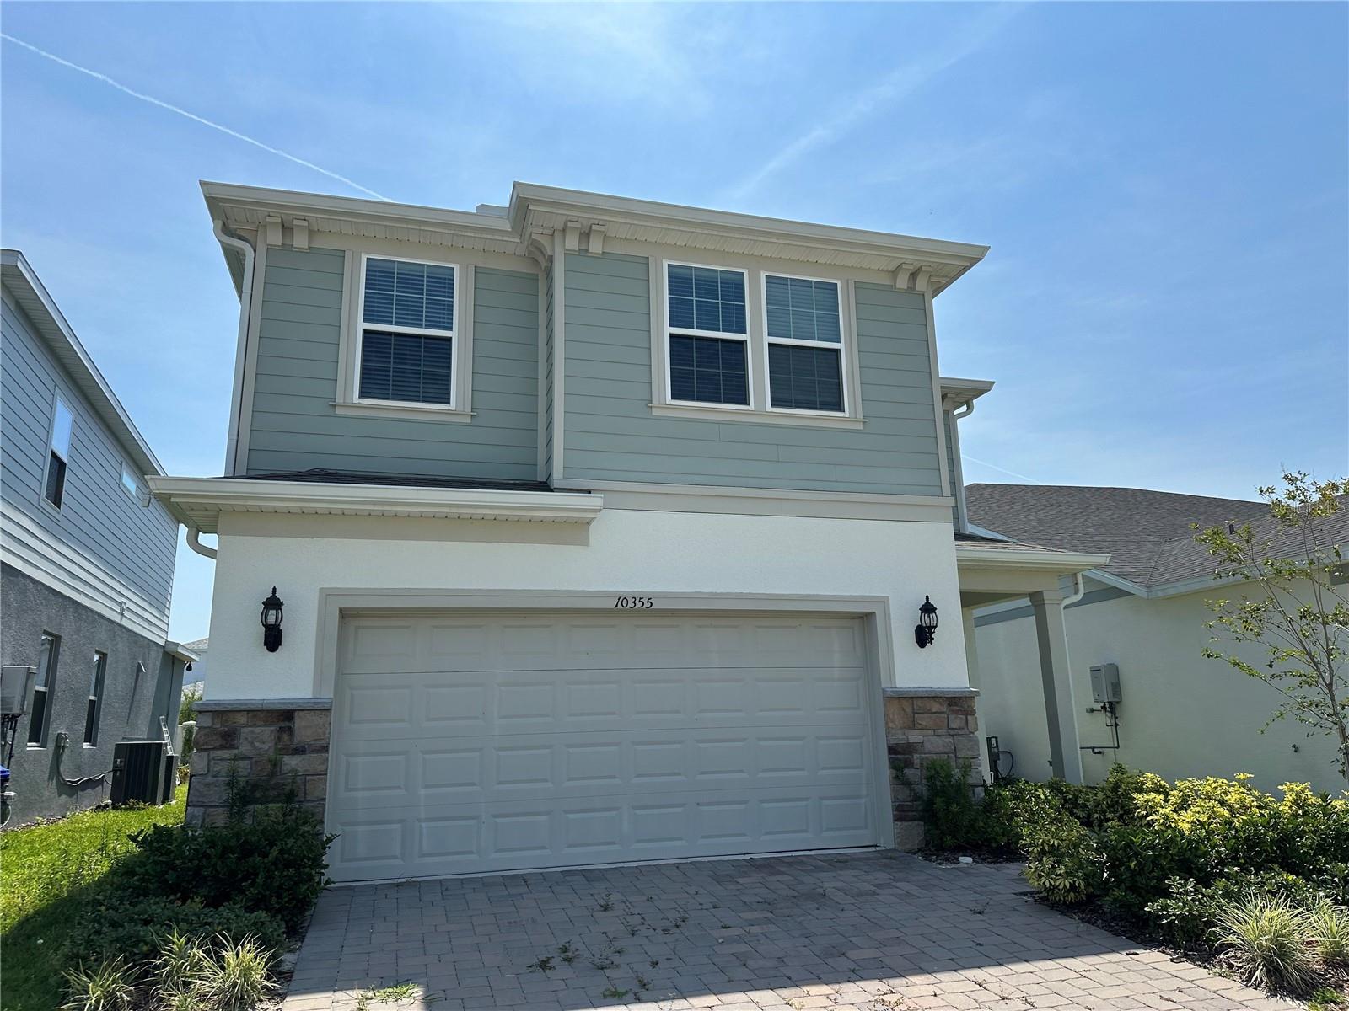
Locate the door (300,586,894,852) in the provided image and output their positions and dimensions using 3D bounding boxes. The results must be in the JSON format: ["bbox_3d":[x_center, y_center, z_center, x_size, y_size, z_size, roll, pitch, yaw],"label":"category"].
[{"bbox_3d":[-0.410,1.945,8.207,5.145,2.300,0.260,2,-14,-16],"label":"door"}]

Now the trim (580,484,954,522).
[{"bbox_3d":[0.979,-0.024,8.972,3.890,0.272,0.060,2,-14,-16],"label":"trim"}]

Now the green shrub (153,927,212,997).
[{"bbox_3d":[-2.528,2.315,4.830,0.330,0.330,0.330,2,-14,-16],"label":"green shrub"}]

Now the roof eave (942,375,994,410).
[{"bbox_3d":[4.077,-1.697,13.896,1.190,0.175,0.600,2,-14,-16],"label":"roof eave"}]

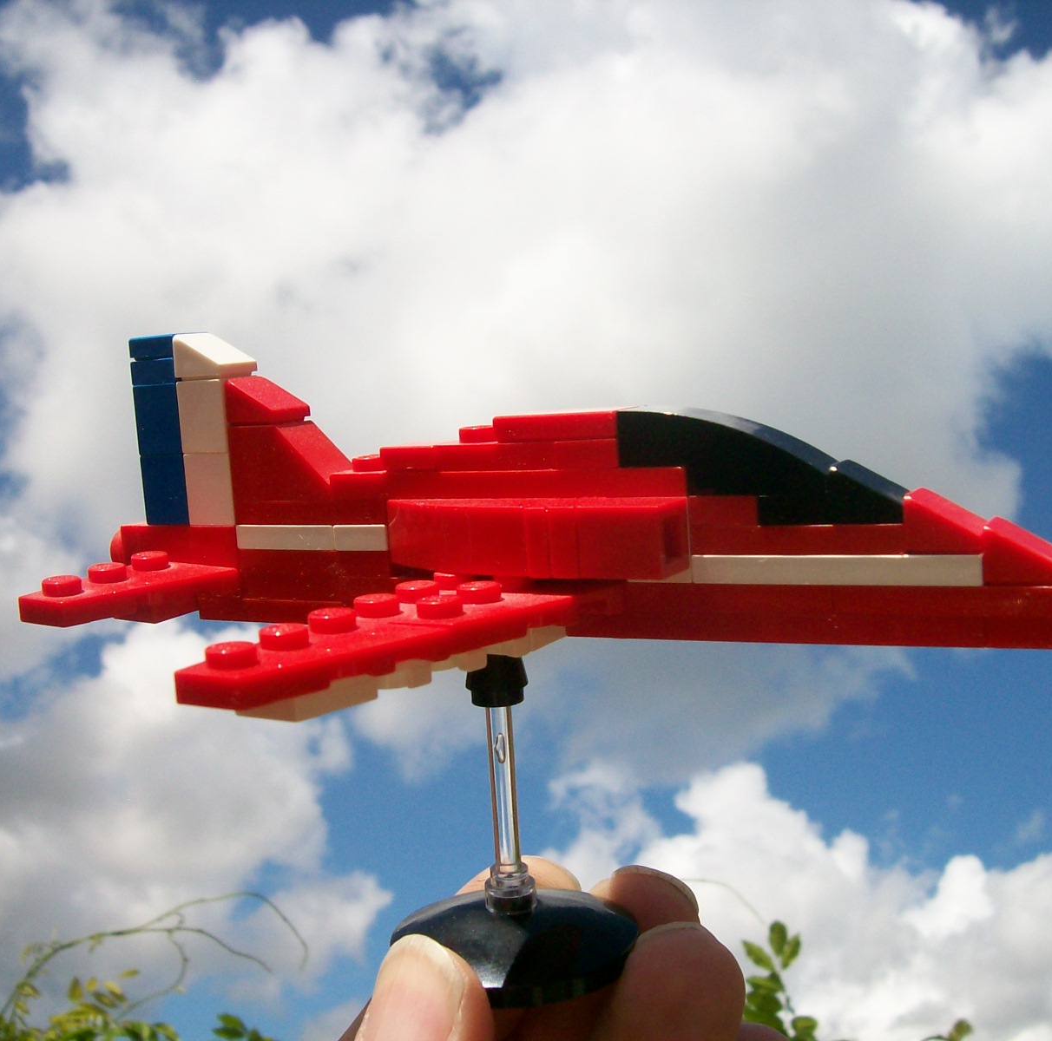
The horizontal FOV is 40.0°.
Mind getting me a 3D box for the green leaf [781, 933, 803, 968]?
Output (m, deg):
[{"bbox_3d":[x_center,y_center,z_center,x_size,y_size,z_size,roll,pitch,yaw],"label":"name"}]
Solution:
[{"bbox_3d":[0.276,0.447,1.500,0.018,0.041,0.006,25,-10,16],"label":"green leaf"}]

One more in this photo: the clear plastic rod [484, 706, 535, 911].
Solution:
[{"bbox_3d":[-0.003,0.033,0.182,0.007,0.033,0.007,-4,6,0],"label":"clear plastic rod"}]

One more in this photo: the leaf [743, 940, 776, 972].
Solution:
[{"bbox_3d":[0.242,0.453,1.500,0.018,0.046,0.006,-44,-18,-6],"label":"leaf"}]

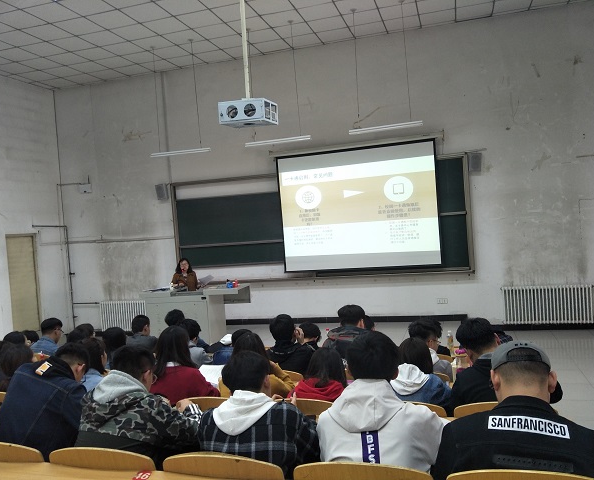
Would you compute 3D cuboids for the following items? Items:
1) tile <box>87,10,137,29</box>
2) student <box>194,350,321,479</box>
[{"bbox_3d":[-2.894,-3.454,6.985,0.600,0.030,0.560,-3,3,16],"label":"tile"},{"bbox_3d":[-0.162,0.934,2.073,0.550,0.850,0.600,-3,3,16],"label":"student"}]

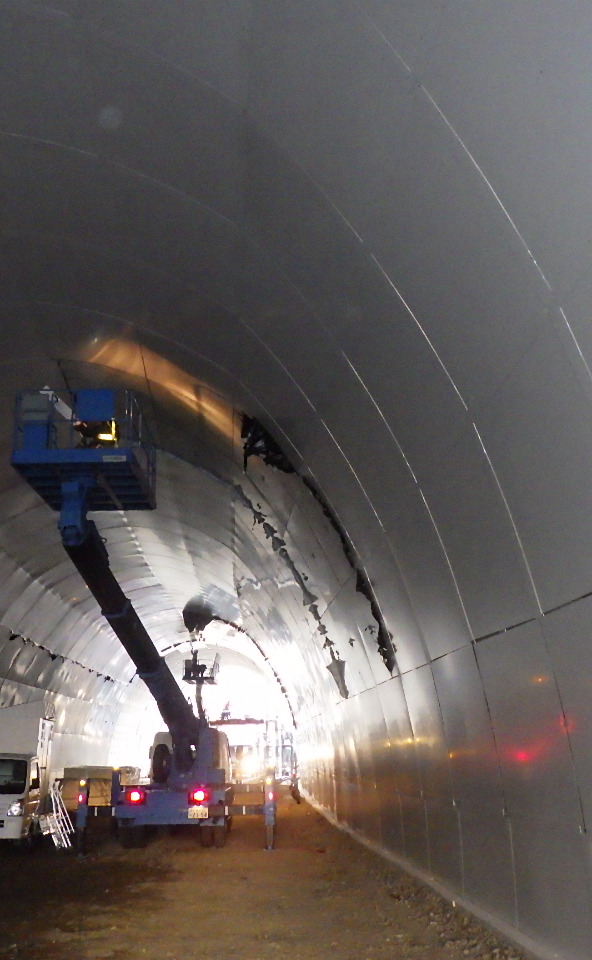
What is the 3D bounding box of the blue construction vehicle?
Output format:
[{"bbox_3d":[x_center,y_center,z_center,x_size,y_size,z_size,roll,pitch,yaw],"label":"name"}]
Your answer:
[{"bbox_3d":[-3.033,3.283,20.823,3.720,7.500,9.000,1,-14,-3],"label":"blue construction vehicle"}]

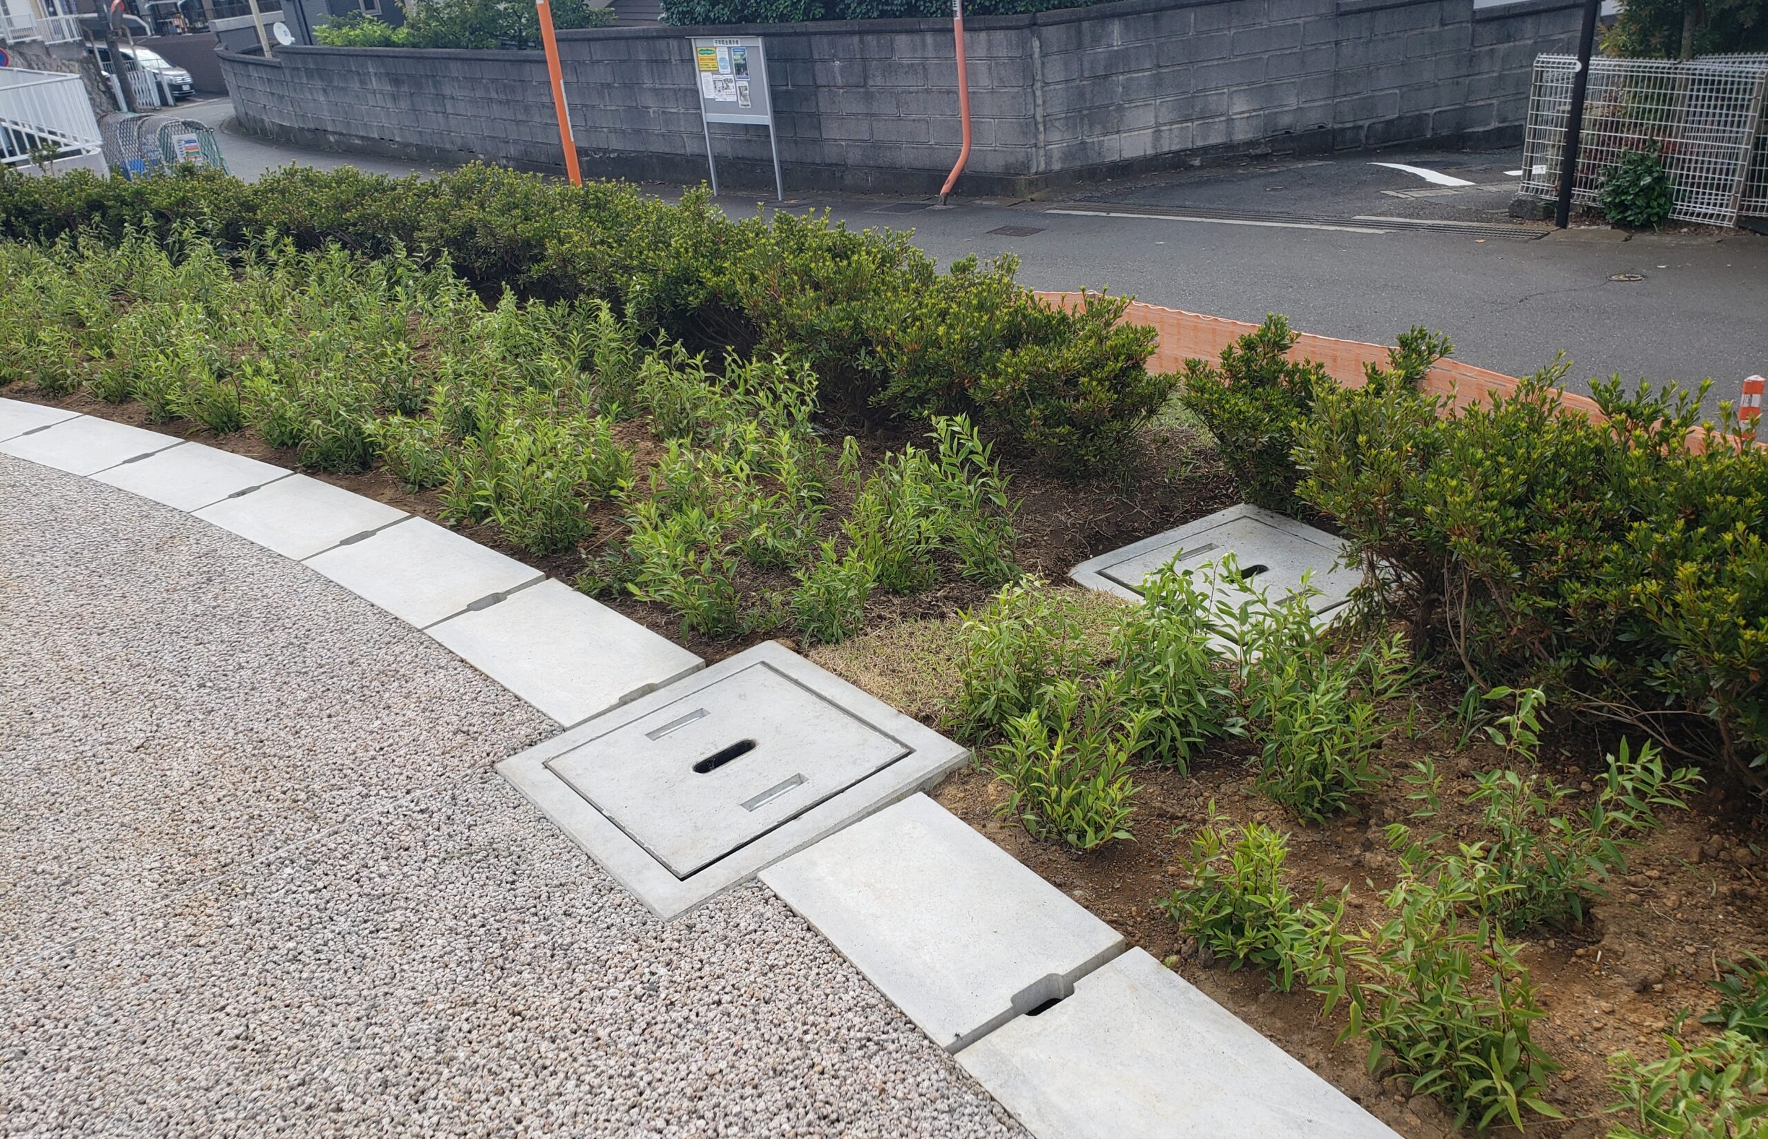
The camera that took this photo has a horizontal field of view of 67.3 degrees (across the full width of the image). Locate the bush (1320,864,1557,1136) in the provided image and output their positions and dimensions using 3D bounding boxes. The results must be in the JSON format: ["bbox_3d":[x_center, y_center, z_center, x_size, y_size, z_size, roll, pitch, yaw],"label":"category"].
[{"bbox_3d":[0.658,0.484,1.534,0.266,0.341,0.240,-6,26,0],"label":"bush"}]

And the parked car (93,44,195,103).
[{"bbox_3d":[-23.082,-14.939,40.640,4.450,1.580,1.720,5,28,21],"label":"parked car"}]

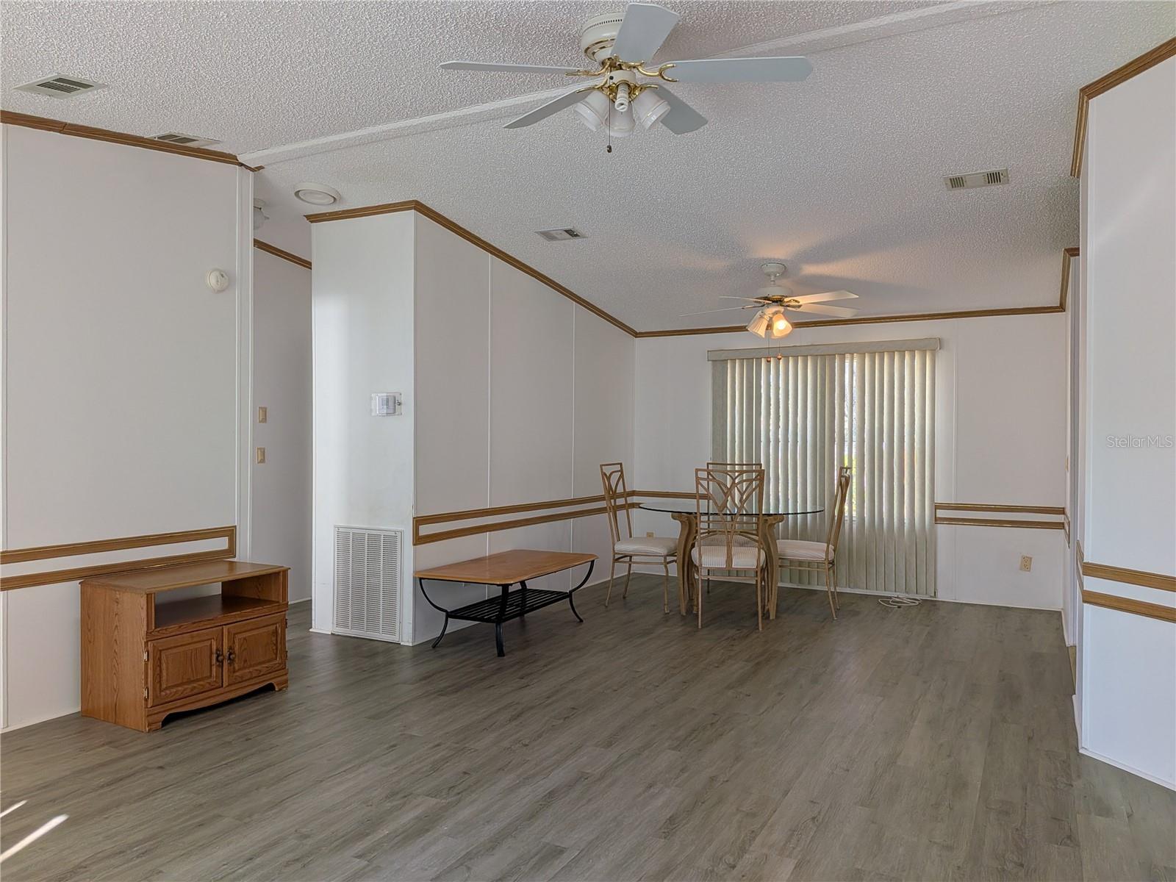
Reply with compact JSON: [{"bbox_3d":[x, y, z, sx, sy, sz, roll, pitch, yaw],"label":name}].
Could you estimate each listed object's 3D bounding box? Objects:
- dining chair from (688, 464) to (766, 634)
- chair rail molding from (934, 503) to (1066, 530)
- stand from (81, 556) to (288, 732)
[{"bbox_3d":[0.969,0.717,5.628,0.495,1.069,0.540,0,0,7],"label":"dining chair"},{"bbox_3d":[3.125,0.573,6.226,0.885,0.171,0.024,0,0,29],"label":"chair rail molding"},{"bbox_3d":[-1.907,0.940,3.904,0.489,0.612,0.737,0,0,29],"label":"stand"}]

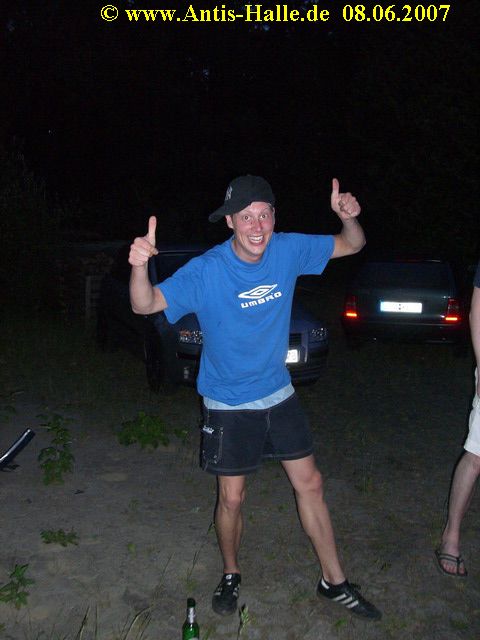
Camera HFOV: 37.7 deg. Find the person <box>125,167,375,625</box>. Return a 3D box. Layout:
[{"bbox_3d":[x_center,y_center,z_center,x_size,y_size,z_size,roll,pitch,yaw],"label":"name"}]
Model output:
[{"bbox_3d":[0.073,0.300,2.800,1.040,1.750,0.560,1,6,-7],"label":"person"}]

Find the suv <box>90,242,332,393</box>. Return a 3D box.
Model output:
[{"bbox_3d":[-0.537,-0.170,8.183,1.770,1.440,4.400,0,7,-21],"label":"suv"}]

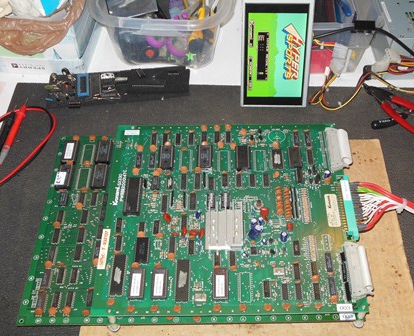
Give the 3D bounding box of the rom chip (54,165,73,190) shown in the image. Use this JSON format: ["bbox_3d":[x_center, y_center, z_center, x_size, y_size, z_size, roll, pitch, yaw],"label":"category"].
[{"bbox_3d":[-0.204,0.013,0.703,0.016,0.008,0.037,0,56,1],"label":"rom chip"}]

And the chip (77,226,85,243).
[{"bbox_3d":[-0.167,0.091,0.660,0.008,0.004,0.019,-1,54,2],"label":"chip"}]

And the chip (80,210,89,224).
[{"bbox_3d":[-0.164,0.066,0.659,0.007,0.004,0.019,-1,55,1],"label":"chip"}]

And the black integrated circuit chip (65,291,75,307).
[{"bbox_3d":[-0.167,0.161,0.600,0.007,0.004,0.020,-1,55,2],"label":"black integrated circuit chip"}]

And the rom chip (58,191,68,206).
[{"bbox_3d":[-0.199,0.044,0.679,0.008,0.006,0.020,-1,55,2],"label":"rom chip"}]

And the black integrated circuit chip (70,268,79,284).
[{"bbox_3d":[-0.167,0.135,0.617,0.007,0.004,0.020,-1,55,2],"label":"black integrated circuit chip"}]

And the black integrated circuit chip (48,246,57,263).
[{"bbox_3d":[-0.198,0.111,0.628,0.007,0.004,0.023,-1,55,1],"label":"black integrated circuit chip"}]

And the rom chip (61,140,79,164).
[{"bbox_3d":[-0.202,-0.023,0.728,0.016,0.008,0.037,0,56,1],"label":"rom chip"}]

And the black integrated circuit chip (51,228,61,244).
[{"bbox_3d":[-0.200,0.091,0.653,0.008,0.004,0.020,0,56,1],"label":"black integrated circuit chip"}]

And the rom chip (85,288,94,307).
[{"bbox_3d":[-0.141,0.158,0.594,0.007,0.004,0.020,-1,55,1],"label":"rom chip"}]

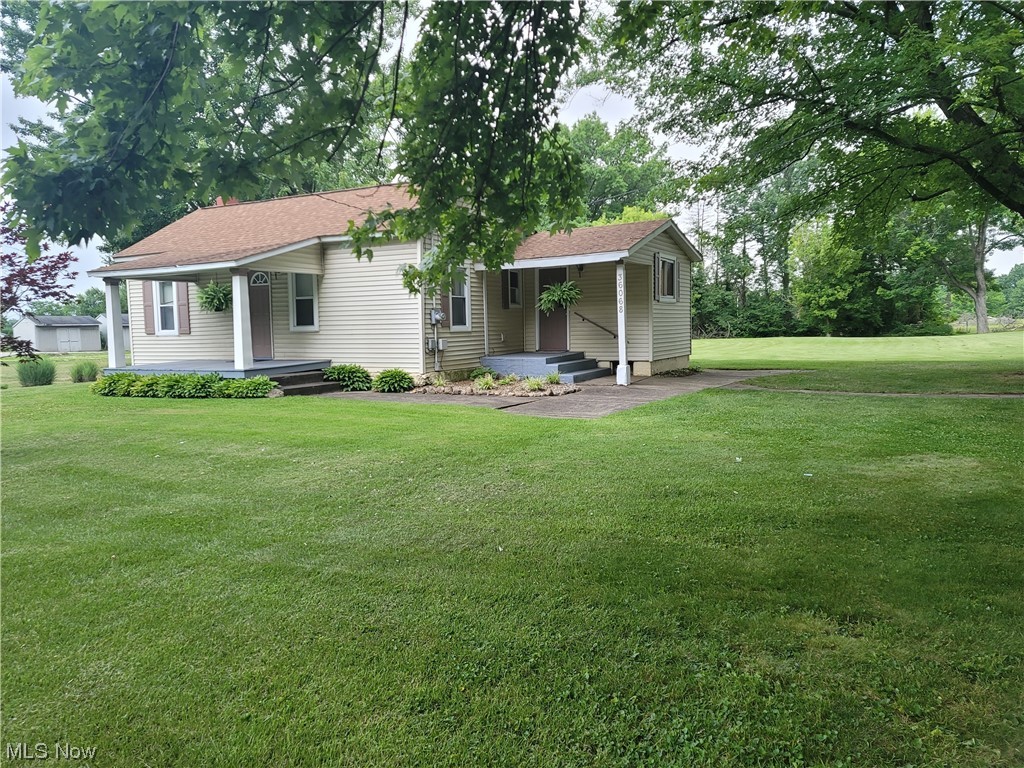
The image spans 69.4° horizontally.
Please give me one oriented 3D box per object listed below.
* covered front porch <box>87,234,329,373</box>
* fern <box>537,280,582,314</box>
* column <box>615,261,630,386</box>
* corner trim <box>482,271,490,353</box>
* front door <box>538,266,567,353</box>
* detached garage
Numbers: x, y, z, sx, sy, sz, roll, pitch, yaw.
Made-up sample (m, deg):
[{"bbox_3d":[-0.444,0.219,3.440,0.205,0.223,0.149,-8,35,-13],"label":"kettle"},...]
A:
[{"bbox_3d":[-6.478,-1.622,15.948,4.370,2.930,2.570,1,5,27],"label":"covered front porch"},{"bbox_3d":[1.069,-1.947,16.647,0.930,0.760,0.930,-1,5,0],"label":"fern"},{"bbox_3d":[2.353,-1.276,15.697,0.220,2.615,0.220,1,5,27],"label":"column"},{"bbox_3d":[-0.592,-1.674,17.379,0.100,2.020,0.090,1,5,27],"label":"corner trim"},{"bbox_3d":[1.038,-1.855,18.436,0.810,2.050,0.070,1,5,27],"label":"front door"},{"bbox_3d":[-35.412,-3.919,57.639,3.100,2.800,5.000,1,5,29],"label":"detached garage"}]

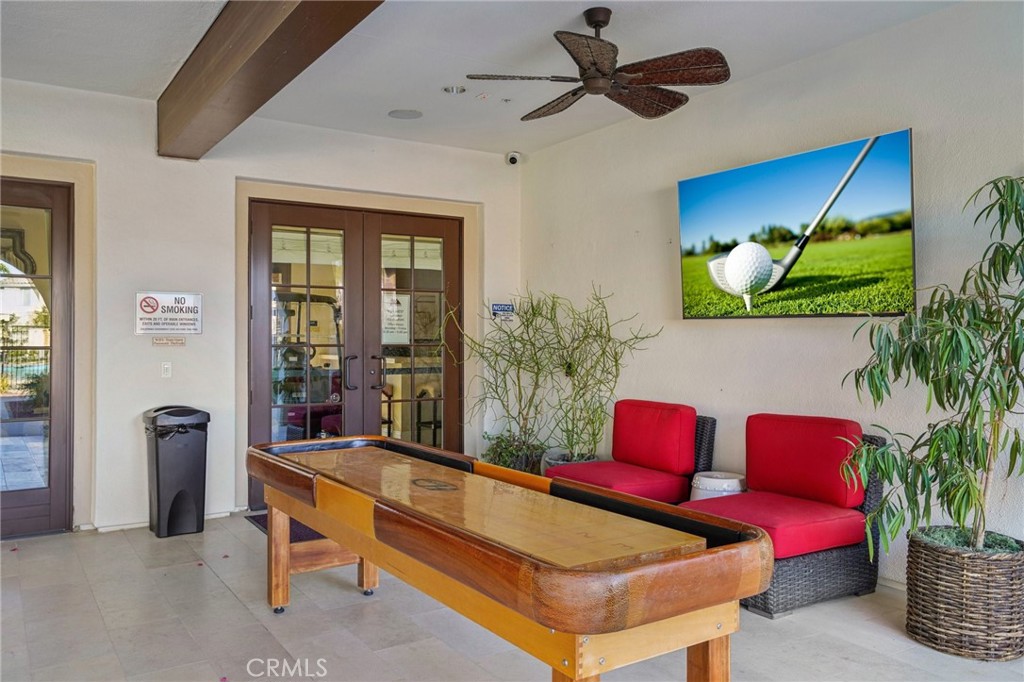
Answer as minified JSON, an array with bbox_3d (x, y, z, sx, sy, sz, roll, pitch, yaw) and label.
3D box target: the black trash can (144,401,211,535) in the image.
[{"bbox_3d":[-2.365,0.901,5.431,0.360,0.880,0.370,0,1,-34],"label":"black trash can"}]

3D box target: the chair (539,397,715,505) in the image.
[{"bbox_3d":[0.819,0.901,5.326,0.910,0.910,0.680,0,1,-30],"label":"chair"}]

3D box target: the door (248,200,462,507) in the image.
[{"bbox_3d":[-1.259,0.109,6.526,1.900,2.440,0.080,0,1,-34],"label":"door"}]

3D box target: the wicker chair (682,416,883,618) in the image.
[{"bbox_3d":[1.492,0.910,4.272,0.880,0.920,0.650,0,1,-30],"label":"wicker chair"}]

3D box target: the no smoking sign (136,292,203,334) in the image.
[{"bbox_3d":[-2.489,-0.198,5.592,0.457,0.303,0.008,0,1,-34],"label":"no smoking sign"}]

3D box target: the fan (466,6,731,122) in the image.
[{"bbox_3d":[0.438,-1.486,3.944,1.360,0.440,1.360,0,1,-34],"label":"fan"}]

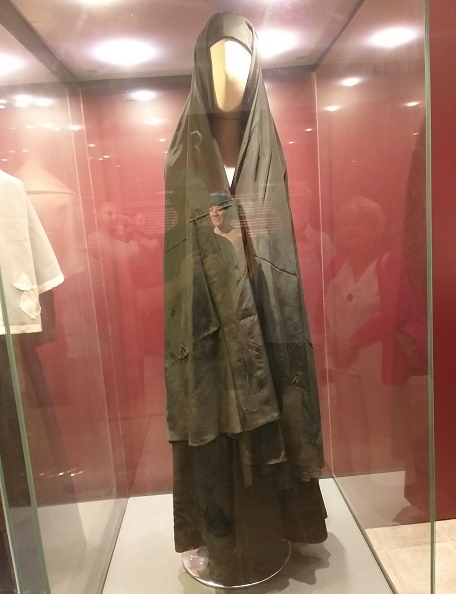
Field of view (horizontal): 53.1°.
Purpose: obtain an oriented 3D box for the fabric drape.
[{"bbox_3d":[0.023,0.045,1.462,0.530,1.720,0.430,-4,8,2],"label":"fabric drape"}]

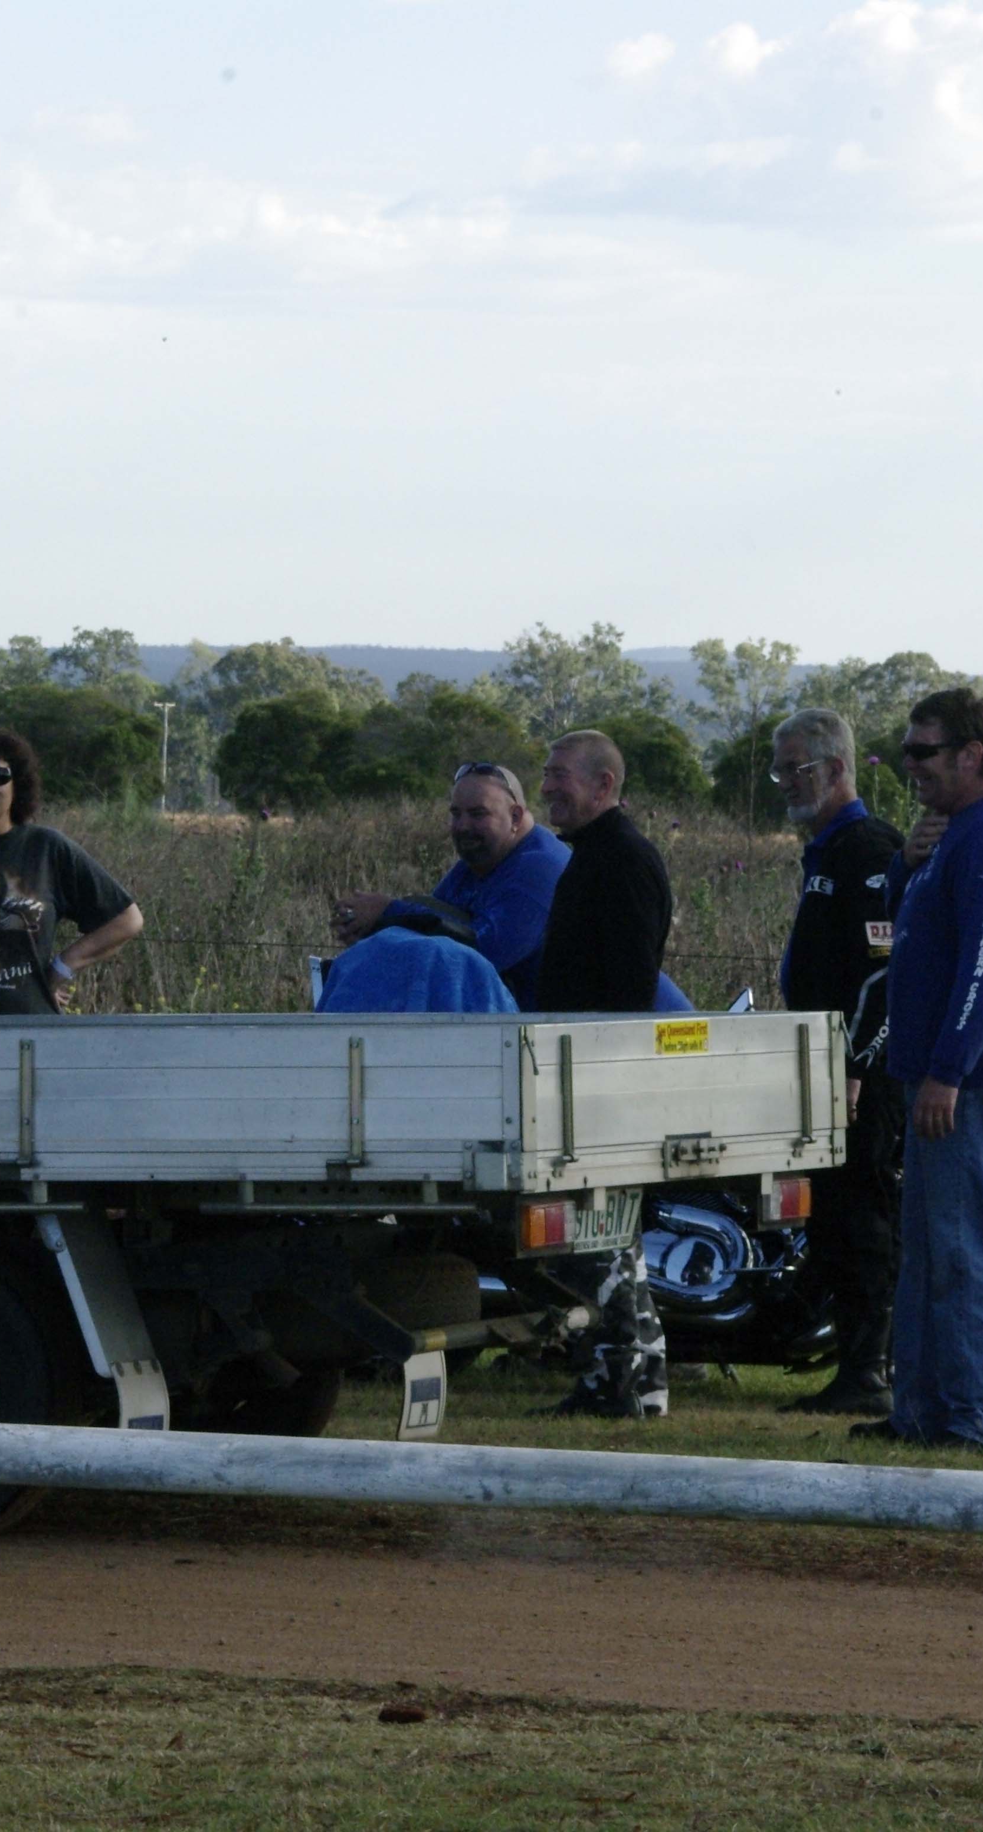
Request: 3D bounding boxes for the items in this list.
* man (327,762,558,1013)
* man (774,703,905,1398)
[{"bbox_3d":[0.060,0.400,24.400,0.780,1.570,0.640,-1,0,-18],"label":"man"},{"bbox_3d":[0.885,0.360,23.800,0.360,1.720,0.530,-1,0,-13],"label":"man"}]

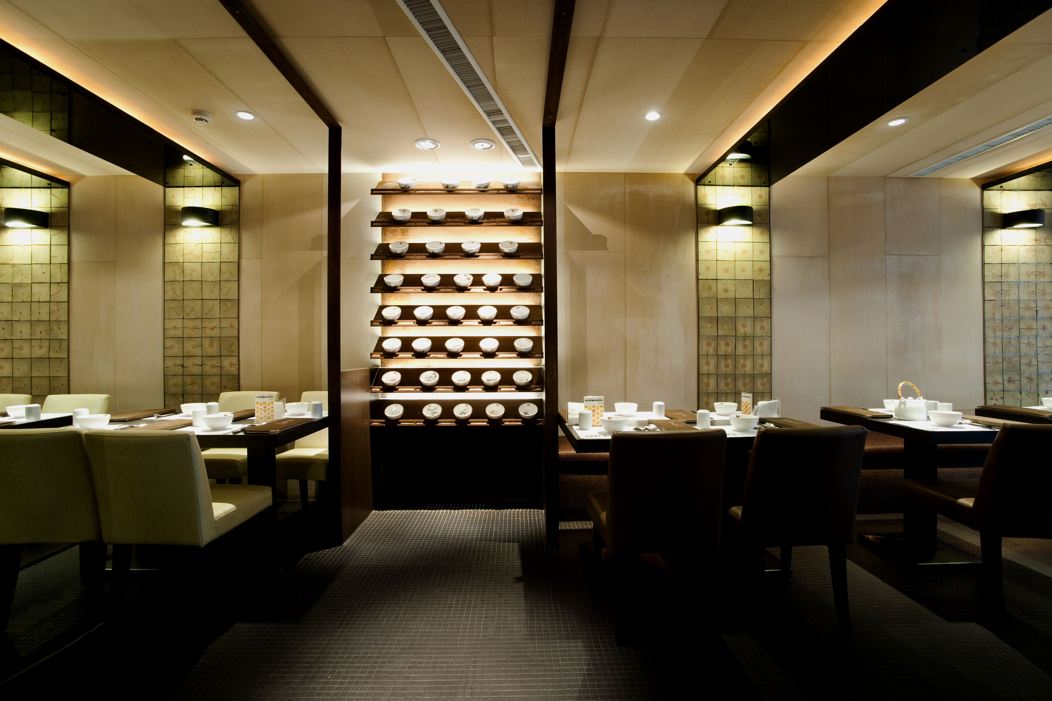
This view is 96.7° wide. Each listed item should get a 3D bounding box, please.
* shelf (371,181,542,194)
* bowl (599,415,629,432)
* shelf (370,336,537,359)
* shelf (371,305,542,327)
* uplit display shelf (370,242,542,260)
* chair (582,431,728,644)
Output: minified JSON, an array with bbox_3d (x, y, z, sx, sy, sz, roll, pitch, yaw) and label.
[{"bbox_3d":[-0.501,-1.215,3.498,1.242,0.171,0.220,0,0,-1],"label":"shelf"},{"bbox_3d":[0.435,0.368,2.294,0.132,0.072,0.132,0,0,0],"label":"bowl"},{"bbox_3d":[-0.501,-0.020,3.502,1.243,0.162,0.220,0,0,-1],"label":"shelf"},{"bbox_3d":[-0.484,-0.254,3.370,1.205,0.170,0.215,0,0,-1],"label":"shelf"},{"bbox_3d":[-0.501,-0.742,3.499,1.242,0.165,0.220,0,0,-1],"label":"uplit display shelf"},{"bbox_3d":[0.540,0.731,2.097,0.450,0.856,0.590,0,0,-3],"label":"chair"}]

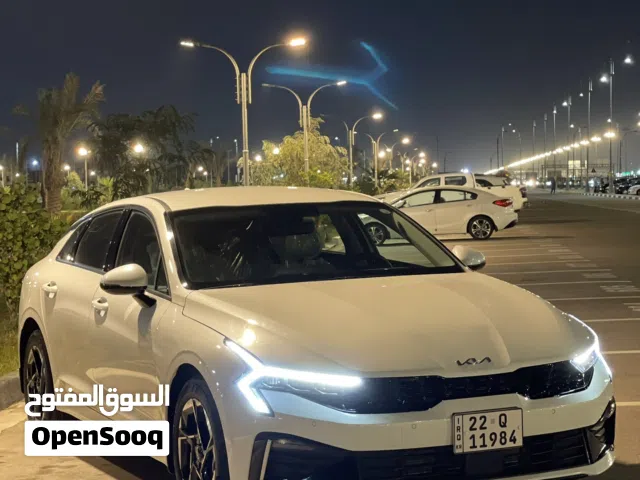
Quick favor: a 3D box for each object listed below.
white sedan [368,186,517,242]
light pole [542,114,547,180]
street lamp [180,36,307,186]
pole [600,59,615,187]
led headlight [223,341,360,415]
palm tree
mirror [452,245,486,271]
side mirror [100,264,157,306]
[{"bbox_3d":[2.860,-0.670,31.100,4.550,1.440,1.780,-2,2,3],"label":"white sedan"},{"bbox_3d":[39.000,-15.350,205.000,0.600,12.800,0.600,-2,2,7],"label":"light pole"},{"bbox_3d":[-2.260,-3.050,36.000,3.800,6.200,0.350,-2,2,7],"label":"street lamp"},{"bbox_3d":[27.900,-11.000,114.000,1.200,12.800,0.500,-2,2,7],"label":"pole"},{"bbox_3d":[-0.135,0.538,4.535,0.420,0.270,0.560,-3,1,-25],"label":"led headlight"},{"bbox_3d":[-7.520,-2.250,34.000,2.600,5.100,2.600,-2,2,7],"label":"palm tree"},{"bbox_3d":[0.785,0.125,6.290,0.240,0.180,0.160,-3,1,-25],"label":"mirror"},{"bbox_3d":[-0.895,0.213,5.490,0.240,0.190,0.160,-3,1,-25],"label":"side mirror"}]

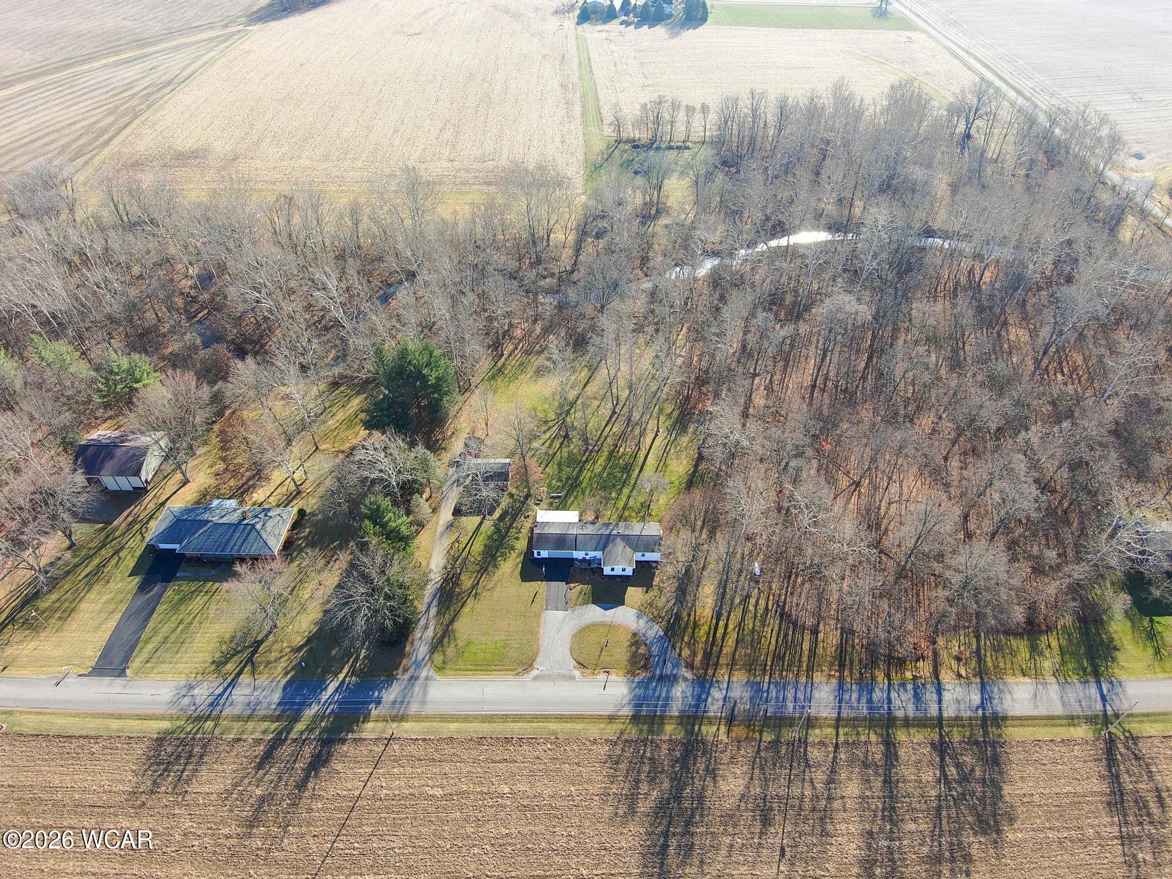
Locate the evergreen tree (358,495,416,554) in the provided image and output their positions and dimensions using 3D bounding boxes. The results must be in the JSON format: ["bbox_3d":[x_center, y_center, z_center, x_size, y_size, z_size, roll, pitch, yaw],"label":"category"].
[{"bbox_3d":[-37.810,15.700,135.250,10.300,15.000,10.000,1,44,1],"label":"evergreen tree"}]

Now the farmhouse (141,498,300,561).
[{"bbox_3d":[-72.330,17.320,141.600,26.210,4.400,13.590,1,44,1],"label":"farmhouse"}]

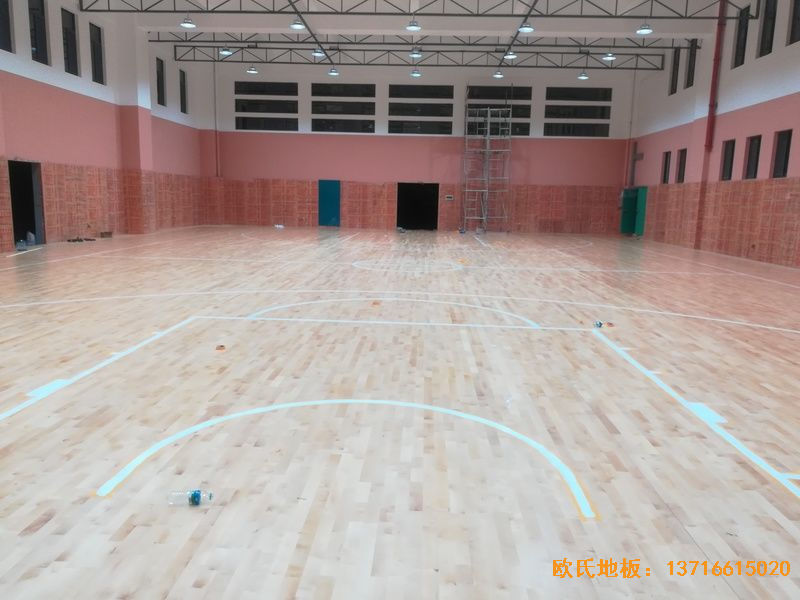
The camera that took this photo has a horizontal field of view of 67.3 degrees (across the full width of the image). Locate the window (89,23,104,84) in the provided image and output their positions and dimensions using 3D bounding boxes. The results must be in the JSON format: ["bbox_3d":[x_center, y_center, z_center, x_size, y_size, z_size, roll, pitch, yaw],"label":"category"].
[{"bbox_3d":[-9.642,-7.776,19.063,0.180,1.720,0.820,2,10,2],"label":"window"}]

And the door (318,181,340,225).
[{"bbox_3d":[-3.282,-4.491,28.102,1.010,2.140,0.100,2,10,2],"label":"door"}]

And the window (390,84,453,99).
[{"bbox_3d":[0.973,-9.375,27.098,2.903,0.560,0.150,2,10,2],"label":"window"}]

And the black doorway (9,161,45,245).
[{"bbox_3d":[-9.853,-2.521,15.796,0.240,2.180,1.280,2,10,2],"label":"black doorway"}]

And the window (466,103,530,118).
[{"bbox_3d":[4.437,-8.530,27.104,2.876,0.573,0.150,2,10,2],"label":"window"}]

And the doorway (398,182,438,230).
[{"bbox_3d":[0.835,-4.346,28.004,1.910,2.120,0.220,2,10,2],"label":"doorway"}]

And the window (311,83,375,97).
[{"bbox_3d":[-2.549,-9.484,27.224,2.885,0.560,0.150,2,10,2],"label":"window"}]

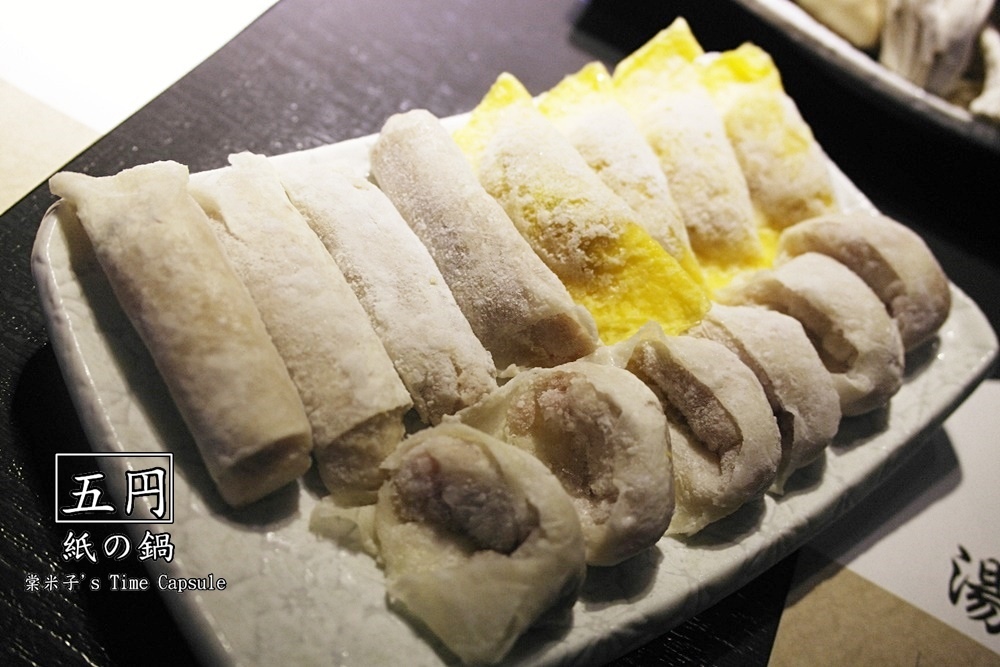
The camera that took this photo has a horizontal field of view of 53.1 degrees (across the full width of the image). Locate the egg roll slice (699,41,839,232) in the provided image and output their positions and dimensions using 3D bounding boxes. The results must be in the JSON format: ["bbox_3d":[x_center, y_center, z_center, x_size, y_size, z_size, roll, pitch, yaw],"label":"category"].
[{"bbox_3d":[0.088,-0.065,0.330,0.030,0.023,0.072,-6,65,-24],"label":"egg roll slice"}]

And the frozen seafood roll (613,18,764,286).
[{"bbox_3d":[0.062,-0.059,0.313,0.030,0.023,0.086,-6,65,-24],"label":"frozen seafood roll"}]

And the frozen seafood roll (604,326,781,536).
[{"bbox_3d":[0.049,0.022,0.246,0.030,0.032,0.051,-16,59,-30],"label":"frozen seafood roll"}]

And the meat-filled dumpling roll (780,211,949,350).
[{"bbox_3d":[0.111,-0.017,0.301,0.050,0.030,0.029,41,51,15],"label":"meat-filled dumpling roll"}]

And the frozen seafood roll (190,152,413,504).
[{"bbox_3d":[-0.047,-0.003,0.232,0.025,0.023,0.083,-17,67,-30],"label":"frozen seafood roll"}]

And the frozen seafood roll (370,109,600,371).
[{"bbox_3d":[-0.006,-0.026,0.267,0.024,0.023,0.080,-21,66,-32],"label":"frozen seafood roll"}]

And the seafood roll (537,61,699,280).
[{"bbox_3d":[0.037,-0.051,0.301,0.030,0.023,0.078,-17,69,-30],"label":"seafood roll"}]

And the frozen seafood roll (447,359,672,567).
[{"bbox_3d":[0.018,0.028,0.230,0.033,0.032,0.051,-25,64,-33],"label":"frozen seafood roll"}]

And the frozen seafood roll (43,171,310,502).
[{"bbox_3d":[-0.069,-0.003,0.225,0.024,0.023,0.083,-21,69,-32],"label":"frozen seafood roll"}]

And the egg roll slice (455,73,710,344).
[{"bbox_3d":[0.021,-0.034,0.280,0.036,0.024,0.085,-27,72,-34],"label":"egg roll slice"}]

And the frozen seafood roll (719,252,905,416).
[{"bbox_3d":[0.090,-0.001,0.281,0.029,0.030,0.051,-27,65,-34],"label":"frozen seafood roll"}]

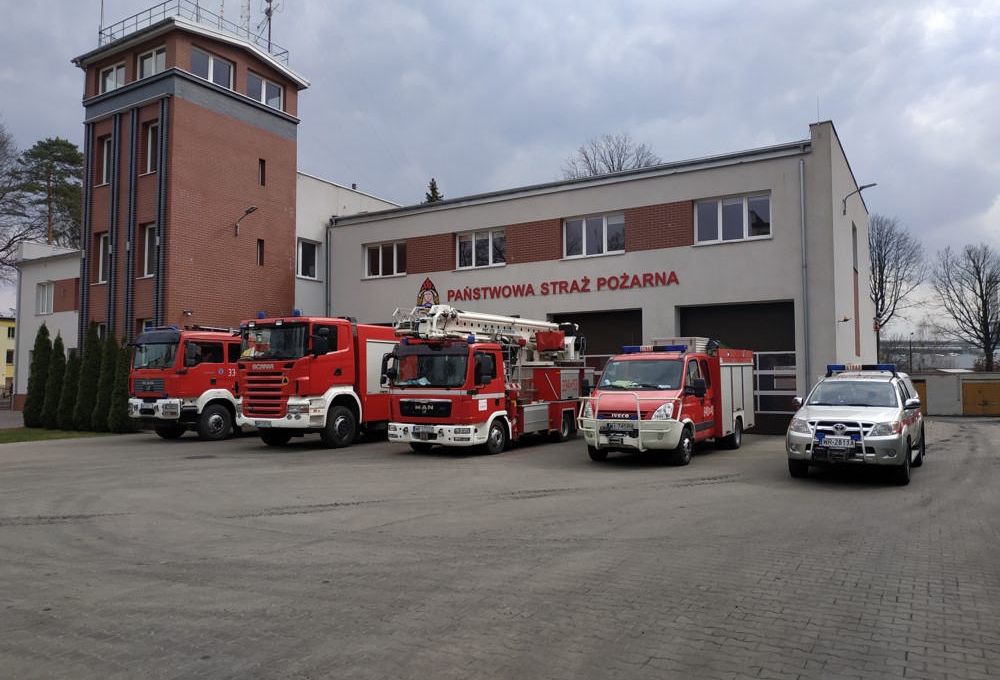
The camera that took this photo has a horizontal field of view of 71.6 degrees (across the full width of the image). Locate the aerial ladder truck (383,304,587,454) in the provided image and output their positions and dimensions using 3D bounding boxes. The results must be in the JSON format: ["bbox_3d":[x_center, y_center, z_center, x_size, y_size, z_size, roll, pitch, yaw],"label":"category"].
[{"bbox_3d":[-0.077,1.018,17.334,2.450,3.200,7.200,-2,-4,31],"label":"aerial ladder truck"}]

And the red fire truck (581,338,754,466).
[{"bbox_3d":[3.877,1.248,15.471,2.250,2.550,6.550,-2,-4,31],"label":"red fire truck"}]

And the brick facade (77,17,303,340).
[{"bbox_3d":[-11.701,-3.795,26.344,5.500,13.800,5.500,-2,-4,31],"label":"brick facade"}]

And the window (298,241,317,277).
[{"bbox_3d":[-7.797,-3.280,28.255,0.140,1.520,1.080,-2,-4,31],"label":"window"}]

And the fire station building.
[{"bbox_3d":[4.834,-1.231,30.337,19.300,9.100,15.400,-2,-4,31],"label":"fire station building"}]

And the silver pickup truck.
[{"bbox_3d":[6.949,1.497,13.401,1.950,2.000,5.300,-2,-4,34],"label":"silver pickup truck"}]

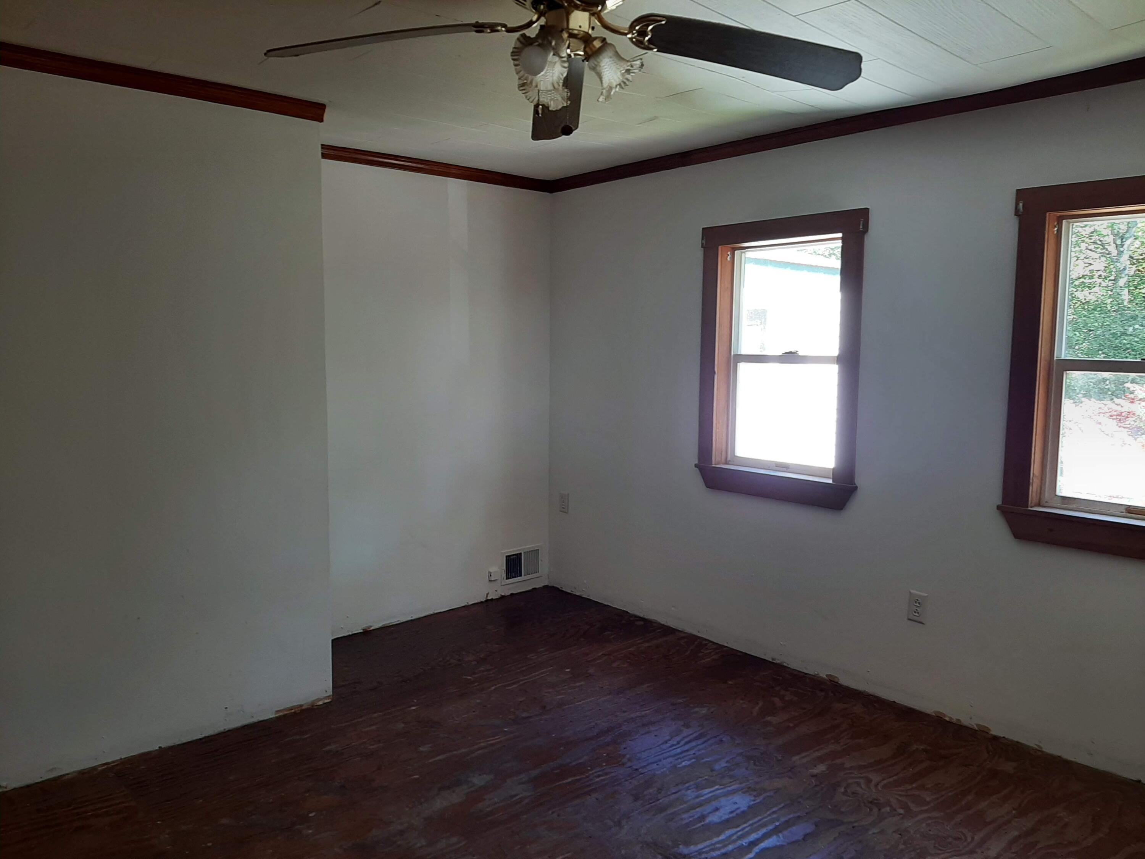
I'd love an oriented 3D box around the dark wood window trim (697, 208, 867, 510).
[{"bbox_3d":[0.906,-0.295,3.709,0.153,1.184,0.836,-5,8,-41],"label":"dark wood window trim"}]

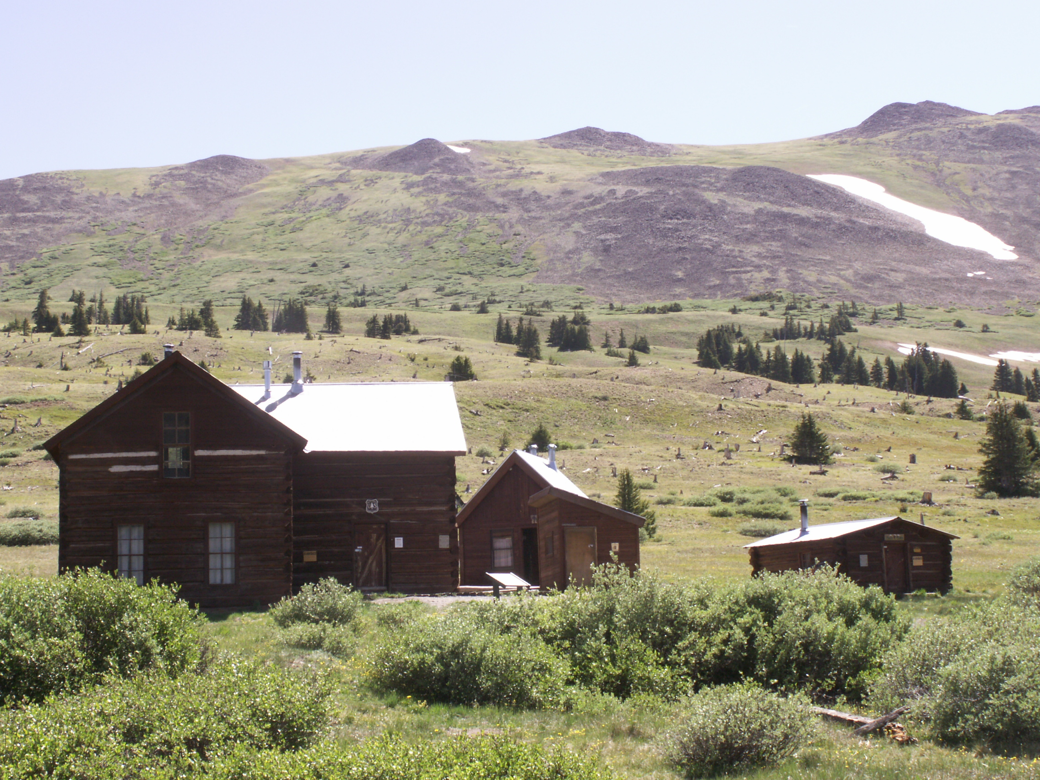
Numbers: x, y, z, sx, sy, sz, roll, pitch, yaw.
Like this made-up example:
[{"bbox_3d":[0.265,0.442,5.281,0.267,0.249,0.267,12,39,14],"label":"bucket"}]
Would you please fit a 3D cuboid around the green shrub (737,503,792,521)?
[{"bbox_3d":[11.797,5.889,90.000,2.670,0.810,2.000,-2,-6,7],"label":"green shrub"}]

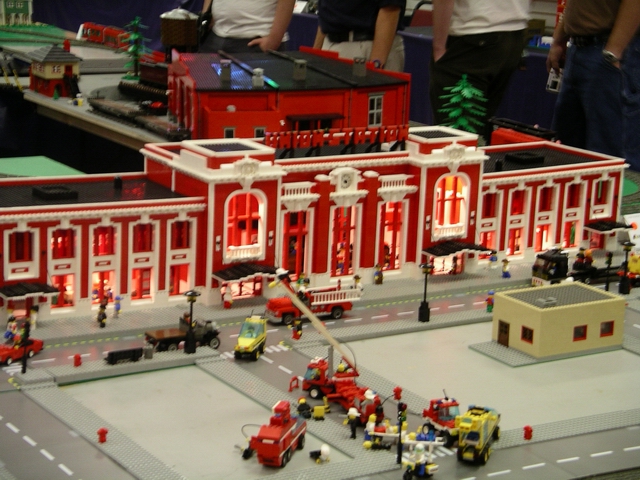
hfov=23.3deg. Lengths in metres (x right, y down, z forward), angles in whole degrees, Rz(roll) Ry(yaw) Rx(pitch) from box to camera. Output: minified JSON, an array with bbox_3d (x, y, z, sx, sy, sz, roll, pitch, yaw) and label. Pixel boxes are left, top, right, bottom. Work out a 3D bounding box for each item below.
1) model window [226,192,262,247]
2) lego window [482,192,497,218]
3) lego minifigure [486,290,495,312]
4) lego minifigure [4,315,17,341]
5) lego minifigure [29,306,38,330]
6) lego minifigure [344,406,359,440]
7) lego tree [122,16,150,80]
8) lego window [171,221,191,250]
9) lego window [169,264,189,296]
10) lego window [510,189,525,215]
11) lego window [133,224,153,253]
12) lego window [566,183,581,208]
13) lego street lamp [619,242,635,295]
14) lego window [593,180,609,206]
[{"bbox_3d":[-0.147,-0.040,3.035,0.072,0.101,0.014,-6,16,-31],"label":"model window"},{"bbox_3d":[0.369,-0.075,3.379,0.026,0.055,0.010,-6,16,-31],"label":"lego window"},{"bbox_3d":[0.335,0.121,3.046,0.023,0.042,0.016,10,15,30],"label":"lego minifigure"},{"bbox_3d":[-0.541,0.154,2.728,0.023,0.042,0.016,-7,16,-37],"label":"lego minifigure"},{"bbox_3d":[-0.517,0.141,2.814,0.015,0.045,0.022,-3,13,-22],"label":"lego minifigure"},{"bbox_3d":[0.051,0.276,2.336,0.015,0.044,0.023,-9,16,-42],"label":"lego minifigure"},{"bbox_3d":[-0.736,-0.777,6.246,0.105,0.247,0.105,2,13,-1],"label":"lego tree"},{"bbox_3d":[-0.261,-0.009,2.921,0.041,0.057,0.010,-6,15,-32],"label":"lego window"},{"bbox_3d":[-0.273,0.079,3.015,0.046,0.058,0.011,-6,15,-32],"label":"lego window"},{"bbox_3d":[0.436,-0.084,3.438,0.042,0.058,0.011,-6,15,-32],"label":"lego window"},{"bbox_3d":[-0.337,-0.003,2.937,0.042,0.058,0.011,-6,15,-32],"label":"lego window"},{"bbox_3d":[0.572,-0.099,3.502,0.027,0.053,0.010,-6,16,-31],"label":"lego window"},{"bbox_3d":[0.628,0.057,3.176,0.033,0.106,0.033,-6,15,-32],"label":"lego street lamp"},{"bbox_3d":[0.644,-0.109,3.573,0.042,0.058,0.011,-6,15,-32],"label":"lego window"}]

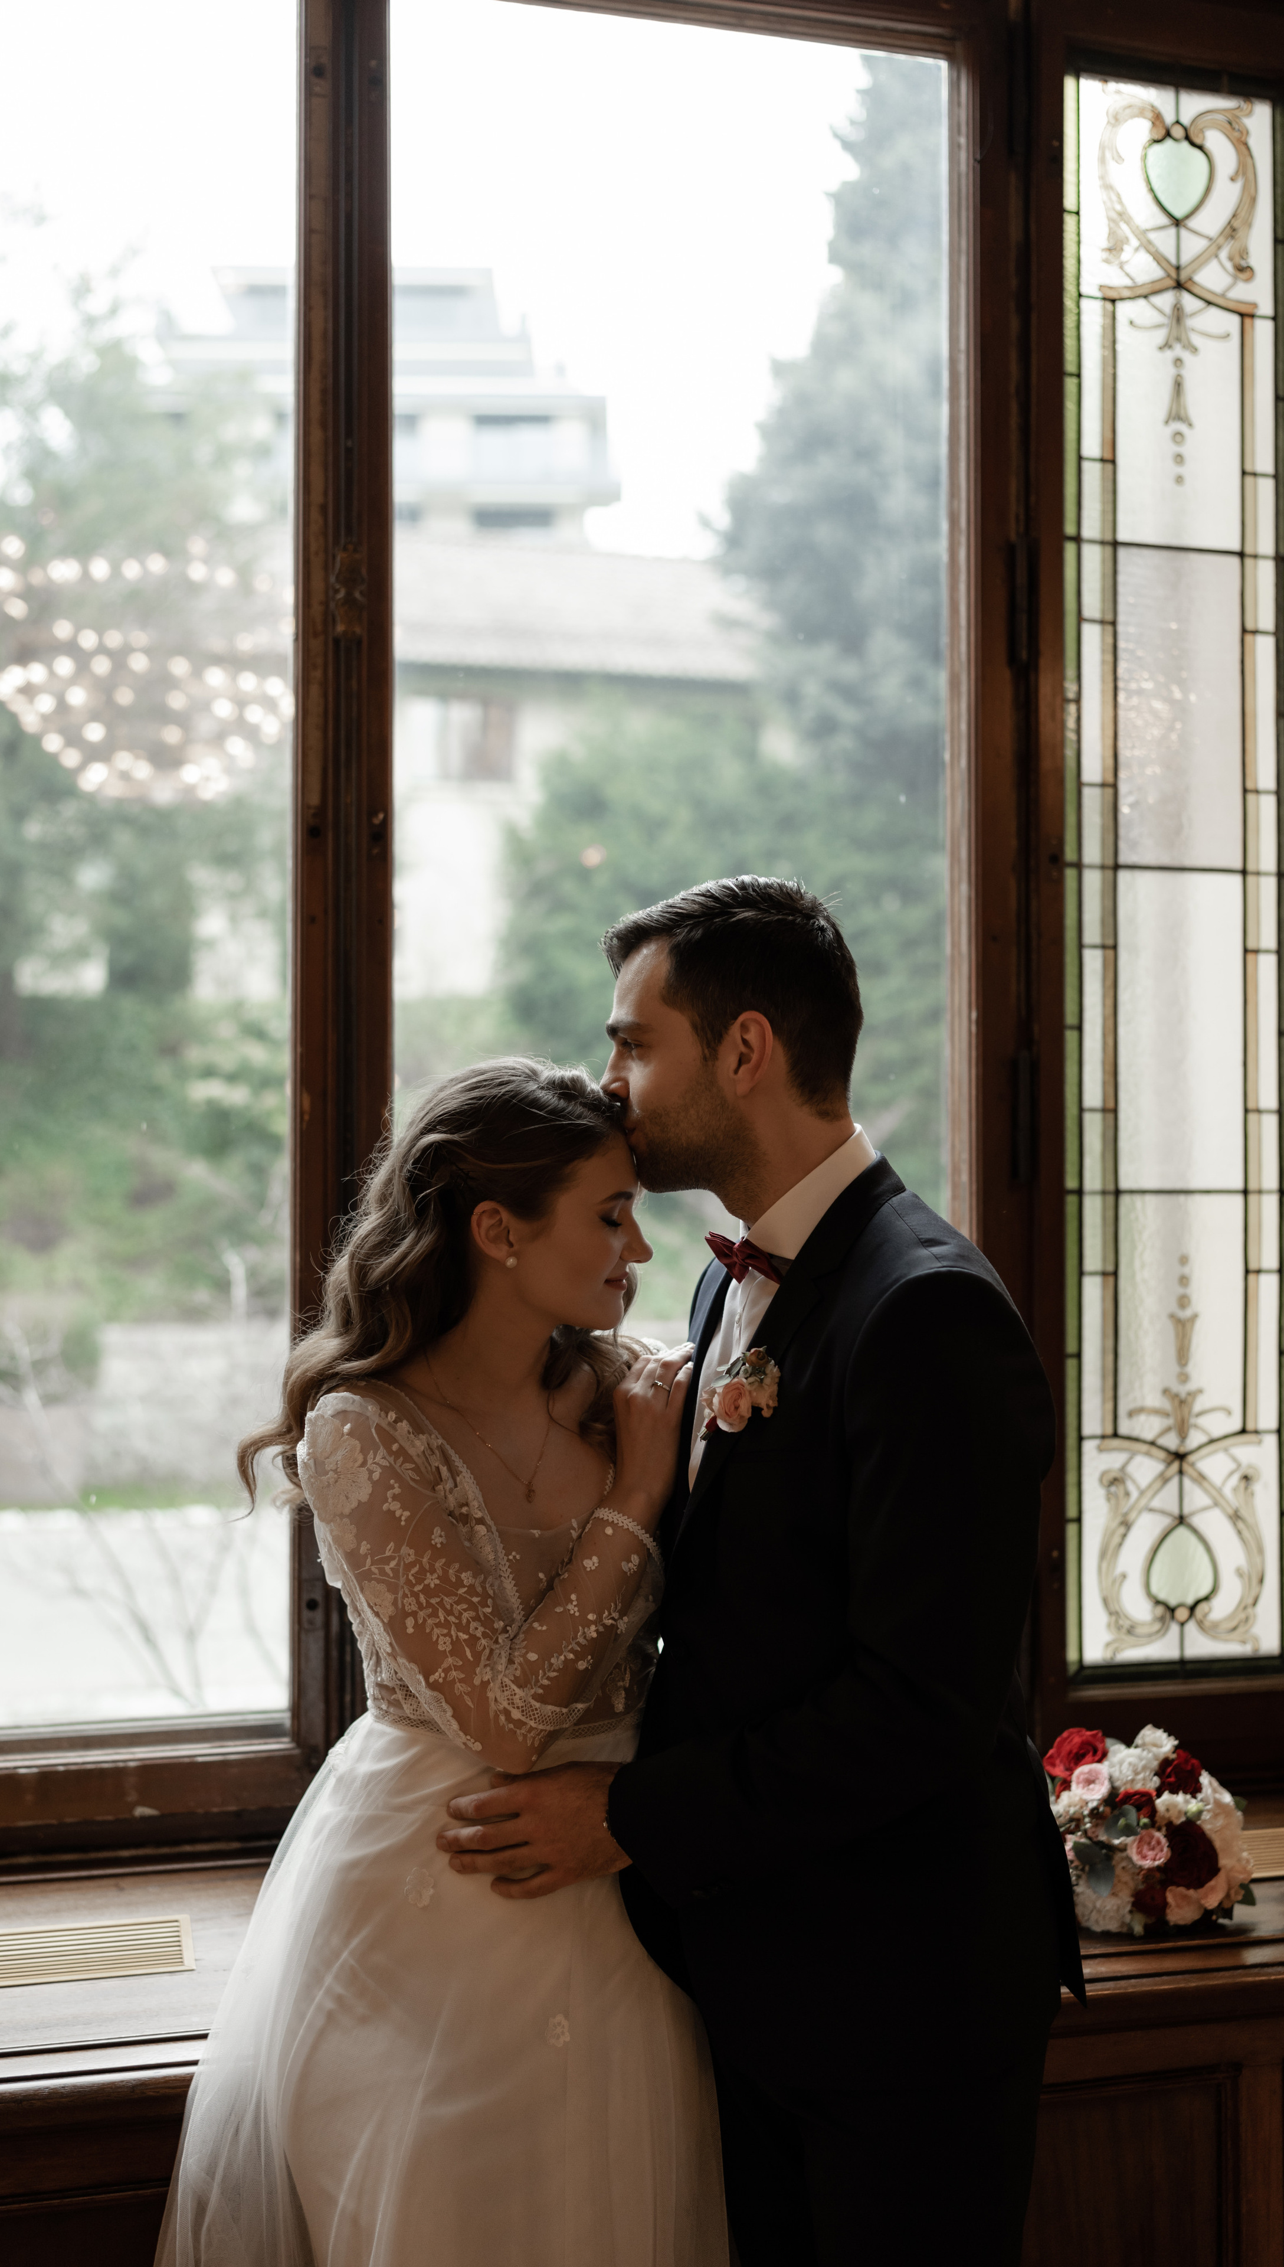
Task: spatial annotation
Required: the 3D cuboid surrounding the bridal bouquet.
[{"bbox_3d":[0.558,0.752,2.460,0.245,0.215,0.240,0,-1,6],"label":"bridal bouquet"}]

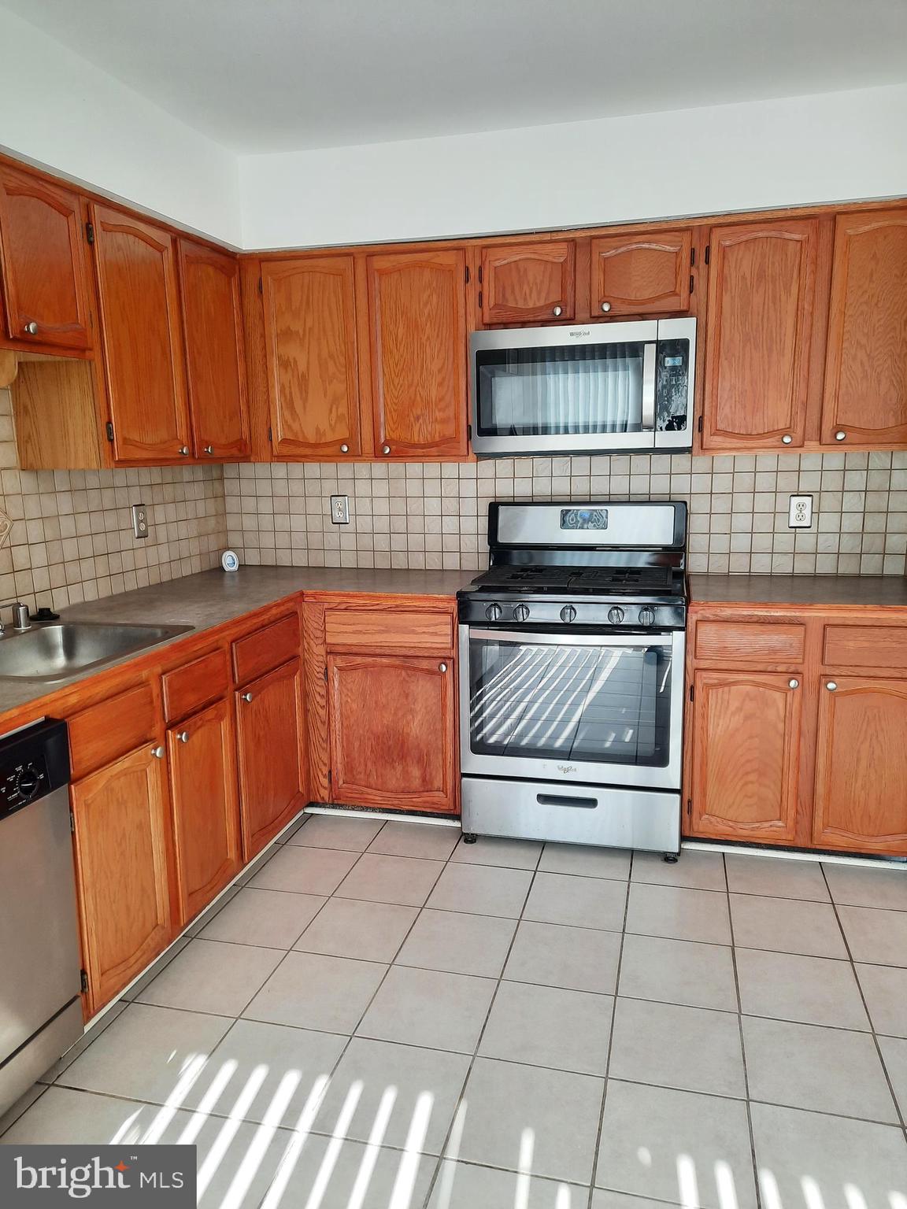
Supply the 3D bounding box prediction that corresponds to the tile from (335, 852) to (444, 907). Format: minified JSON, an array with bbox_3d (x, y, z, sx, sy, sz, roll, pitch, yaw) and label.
[{"bbox_3d":[-0.204,0.920,2.908,0.303,0.010,0.303,2,11,14],"label":"tile"}]

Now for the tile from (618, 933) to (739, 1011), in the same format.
[{"bbox_3d":[0.613,1.004,2.386,0.303,0.010,0.303,2,11,14],"label":"tile"}]

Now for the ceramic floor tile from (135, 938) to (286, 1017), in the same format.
[{"bbox_3d":[-0.655,1.024,2.405,0.303,0.010,0.303,2,11,14],"label":"ceramic floor tile"}]

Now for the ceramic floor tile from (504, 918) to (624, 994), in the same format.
[{"bbox_3d":[0.316,0.995,2.464,0.303,0.010,0.303,2,11,14],"label":"ceramic floor tile"}]

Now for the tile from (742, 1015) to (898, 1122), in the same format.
[{"bbox_3d":[0.835,1.071,2.020,0.303,0.010,0.303,2,11,14],"label":"tile"}]

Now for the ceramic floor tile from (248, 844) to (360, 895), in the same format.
[{"bbox_3d":[-0.502,0.910,2.984,0.303,0.010,0.303,2,11,14],"label":"ceramic floor tile"}]

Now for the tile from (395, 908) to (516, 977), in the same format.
[{"bbox_3d":[0.018,0.988,2.543,0.304,0.012,0.304,2,11,14],"label":"tile"}]

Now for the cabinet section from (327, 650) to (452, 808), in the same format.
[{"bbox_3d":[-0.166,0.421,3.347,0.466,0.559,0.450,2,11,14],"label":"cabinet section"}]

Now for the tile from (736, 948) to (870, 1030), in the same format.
[{"bbox_3d":[0.912,1.014,2.310,0.303,0.010,0.303,2,11,14],"label":"tile"}]

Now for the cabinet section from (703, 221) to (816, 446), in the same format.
[{"bbox_3d":[1.040,-0.898,3.012,0.326,0.708,0.290,2,11,14],"label":"cabinet section"}]

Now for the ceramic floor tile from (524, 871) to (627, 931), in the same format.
[{"bbox_3d":[0.393,0.942,2.760,0.304,0.012,0.304,2,11,14],"label":"ceramic floor tile"}]

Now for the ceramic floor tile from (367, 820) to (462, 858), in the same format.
[{"bbox_3d":[-0.130,0.863,3.187,0.303,0.010,0.285,2,11,14],"label":"ceramic floor tile"}]

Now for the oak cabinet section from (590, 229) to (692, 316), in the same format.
[{"bbox_3d":[0.663,-1.131,3.067,0.328,0.256,0.290,2,11,14],"label":"oak cabinet section"}]

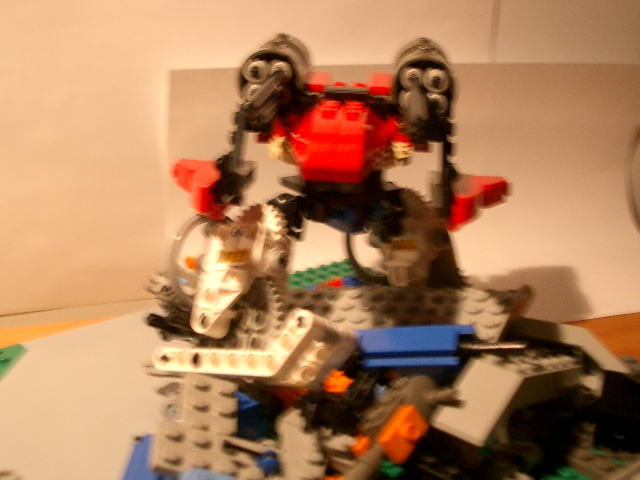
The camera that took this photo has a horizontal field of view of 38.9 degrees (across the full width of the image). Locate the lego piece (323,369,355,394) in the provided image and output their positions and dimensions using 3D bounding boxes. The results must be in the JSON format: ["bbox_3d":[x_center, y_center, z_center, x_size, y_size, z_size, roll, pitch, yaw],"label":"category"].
[{"bbox_3d":[0.006,0.044,0.282,0.009,0.008,0.009,2,18,0],"label":"lego piece"}]

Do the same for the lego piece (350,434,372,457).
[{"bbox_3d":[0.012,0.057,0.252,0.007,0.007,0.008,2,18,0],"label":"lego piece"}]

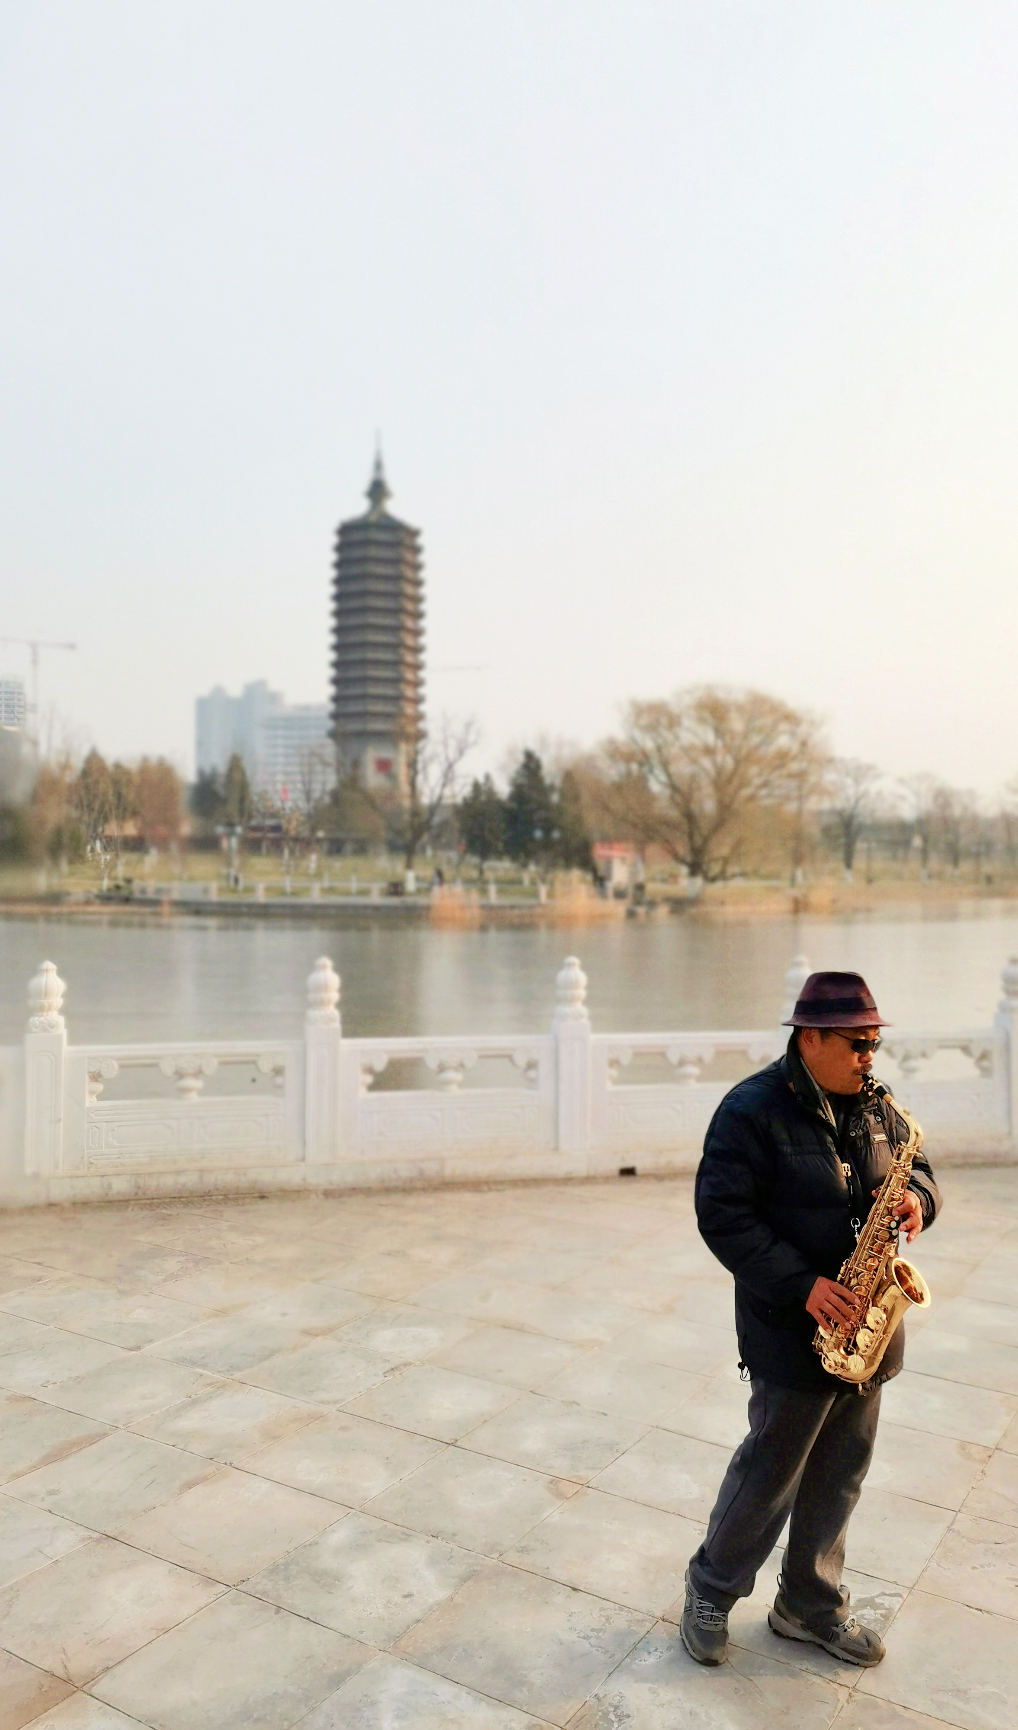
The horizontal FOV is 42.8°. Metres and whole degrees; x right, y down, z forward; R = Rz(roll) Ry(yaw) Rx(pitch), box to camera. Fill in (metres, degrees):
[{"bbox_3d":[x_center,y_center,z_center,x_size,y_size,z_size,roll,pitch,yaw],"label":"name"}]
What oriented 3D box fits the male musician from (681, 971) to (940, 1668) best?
[{"bbox_3d":[0.749,1.112,3.220,0.600,1.691,0.520,0,0,-38],"label":"male musician"}]

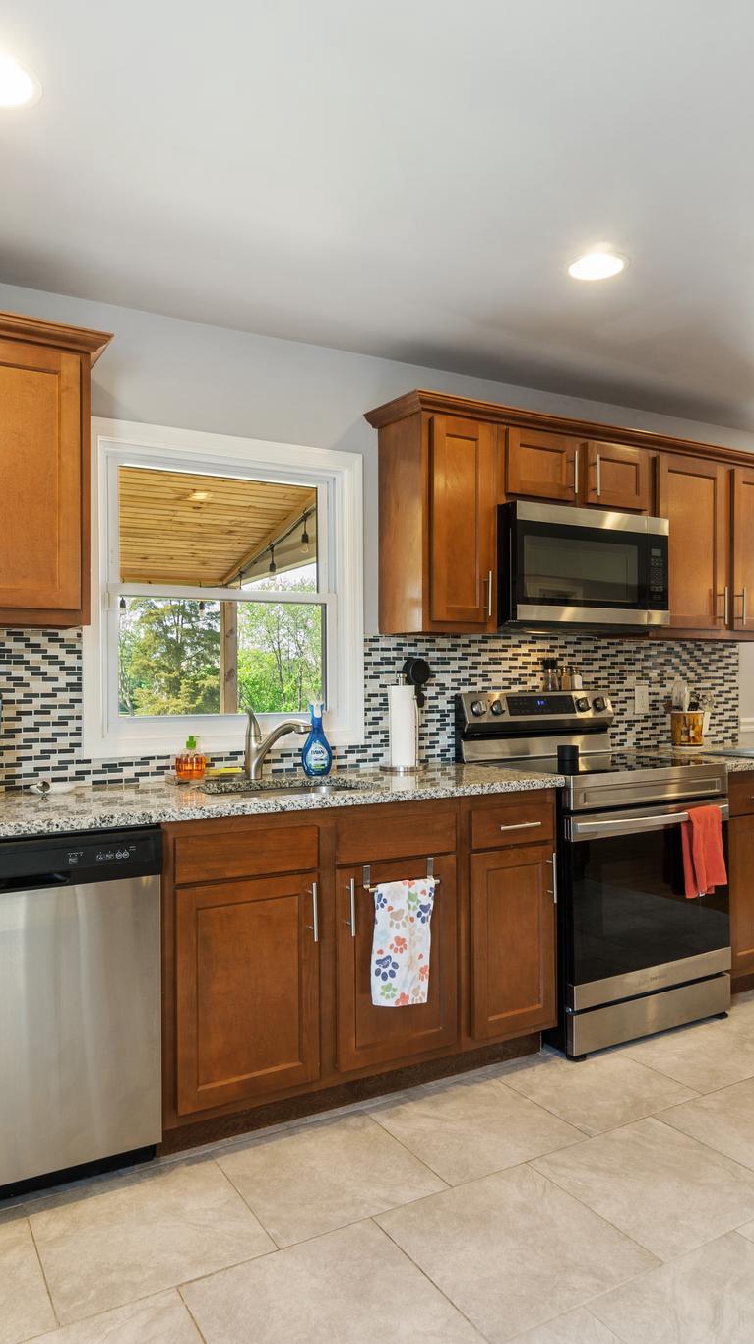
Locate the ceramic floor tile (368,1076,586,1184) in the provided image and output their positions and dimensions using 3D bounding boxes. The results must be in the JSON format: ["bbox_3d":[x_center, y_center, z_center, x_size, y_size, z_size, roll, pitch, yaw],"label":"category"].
[{"bbox_3d":[0.267,1.263,2.349,0.450,0.012,0.440,0,-1,-30],"label":"ceramic floor tile"}]

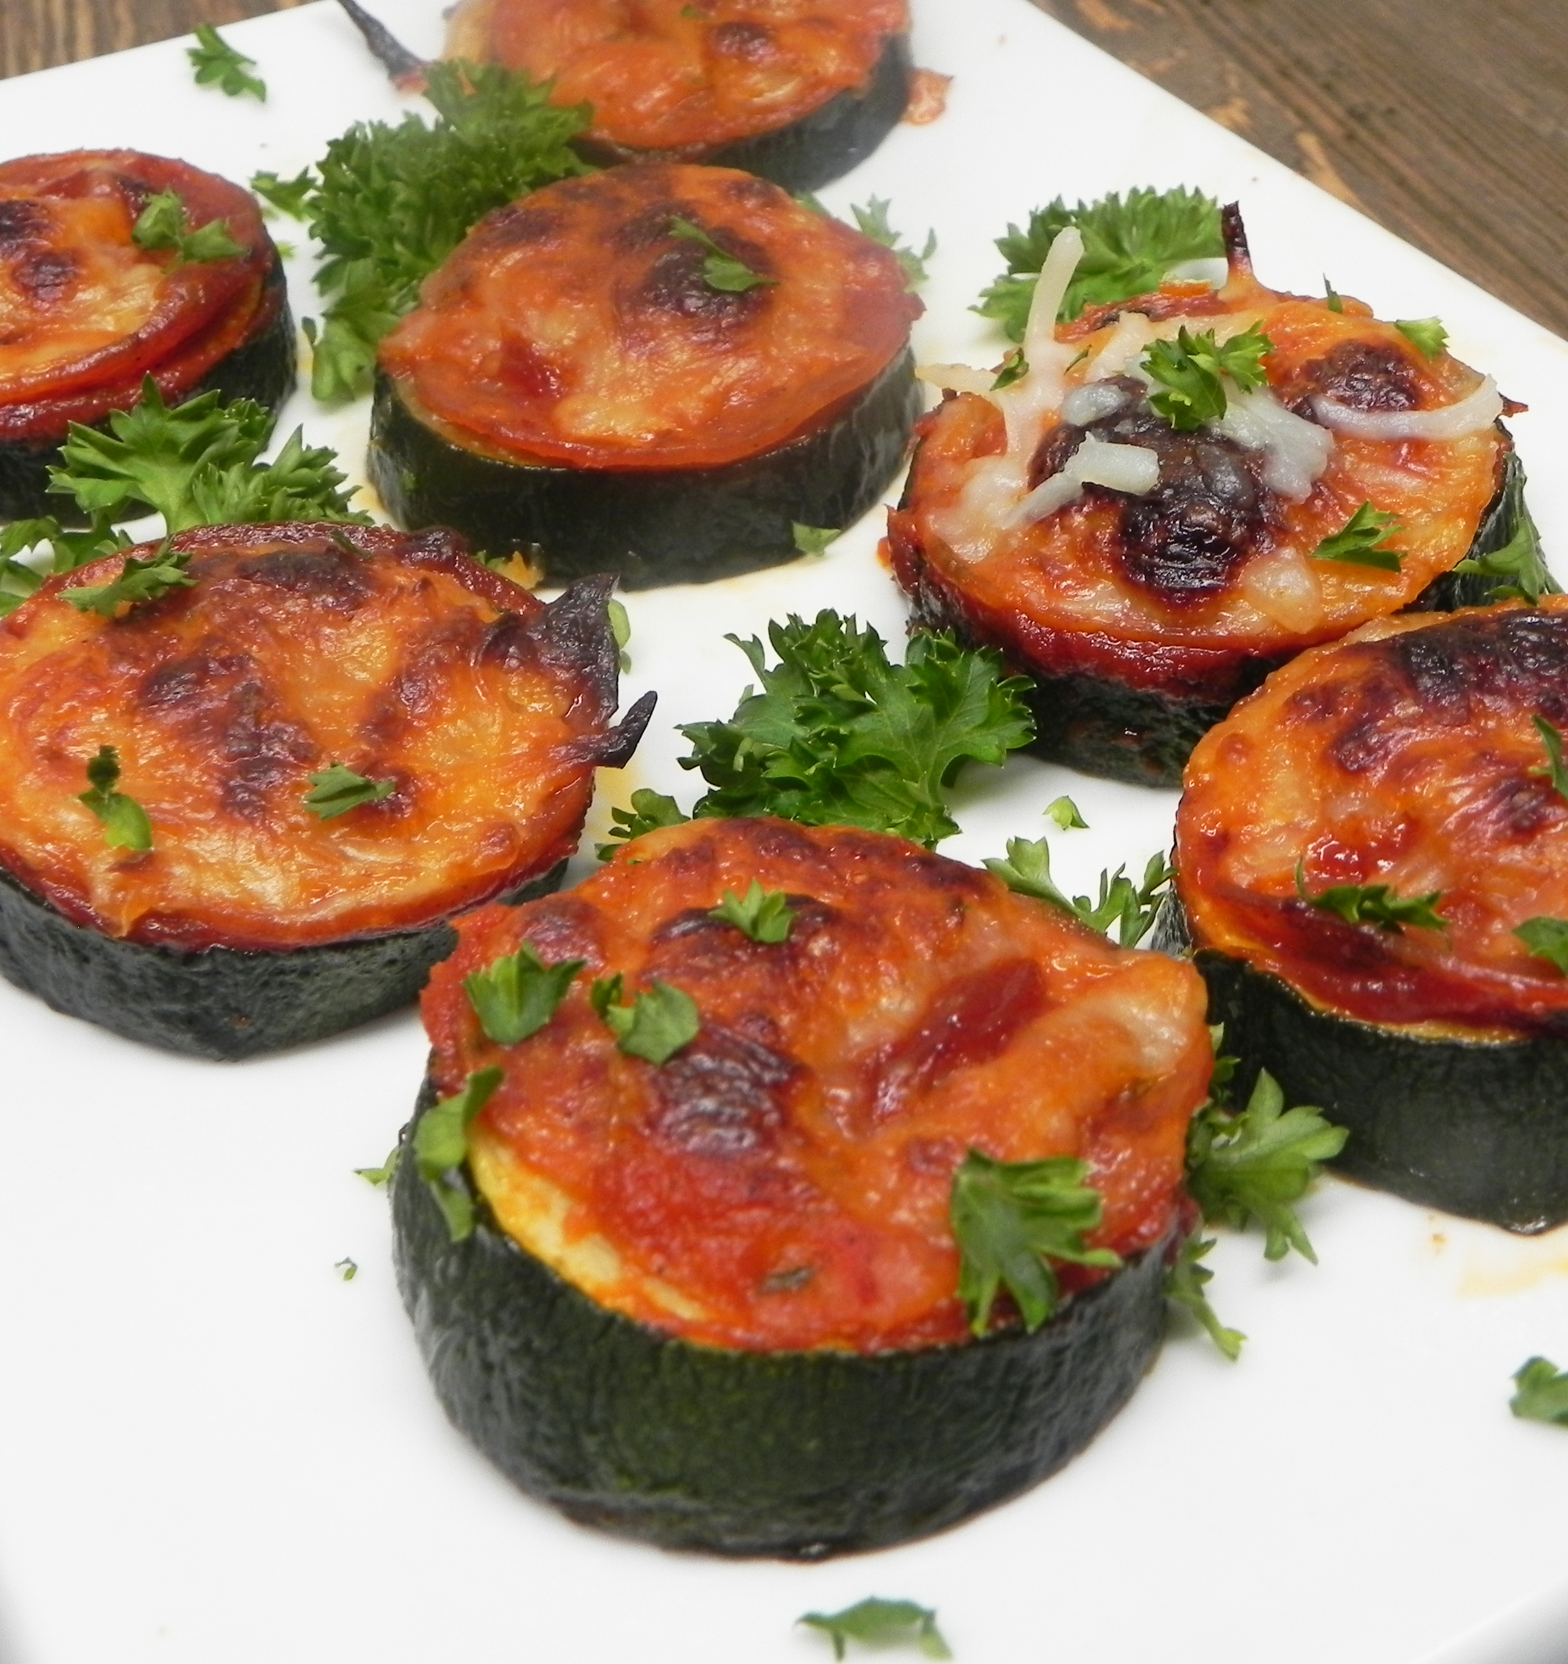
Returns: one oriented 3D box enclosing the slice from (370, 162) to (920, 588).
[{"bbox_3d":[-0.015,-0.051,0.257,0.059,0.019,0.059,0,41,0],"label":"slice"}]

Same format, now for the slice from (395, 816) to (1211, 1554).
[{"bbox_3d":[0.001,0.023,0.167,0.054,0.022,0.051,0,41,0],"label":"slice"}]

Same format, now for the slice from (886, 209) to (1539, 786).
[{"bbox_3d":[0.042,-0.033,0.236,0.061,0.018,0.062,0,41,0],"label":"slice"}]

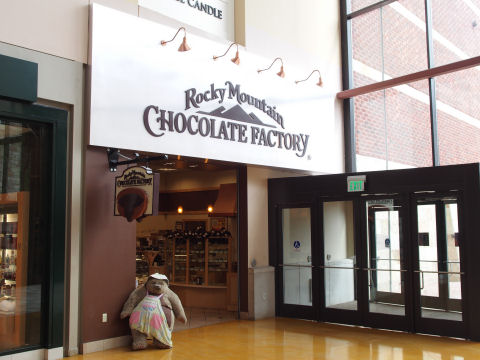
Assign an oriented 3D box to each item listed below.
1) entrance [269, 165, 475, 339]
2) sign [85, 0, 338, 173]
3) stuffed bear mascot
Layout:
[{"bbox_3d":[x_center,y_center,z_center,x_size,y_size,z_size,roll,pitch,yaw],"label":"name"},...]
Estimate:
[{"bbox_3d":[2.095,1.197,9.146,3.792,2.642,0.250,-5,-7,38],"label":"entrance"},{"bbox_3d":[-0.015,-1.310,9.505,5.906,2.065,0.180,5,-8,-43],"label":"sign"},{"bbox_3d":[-1.246,1.883,7.681,0.906,1.042,0.580,1,-6,-14],"label":"stuffed bear mascot"}]

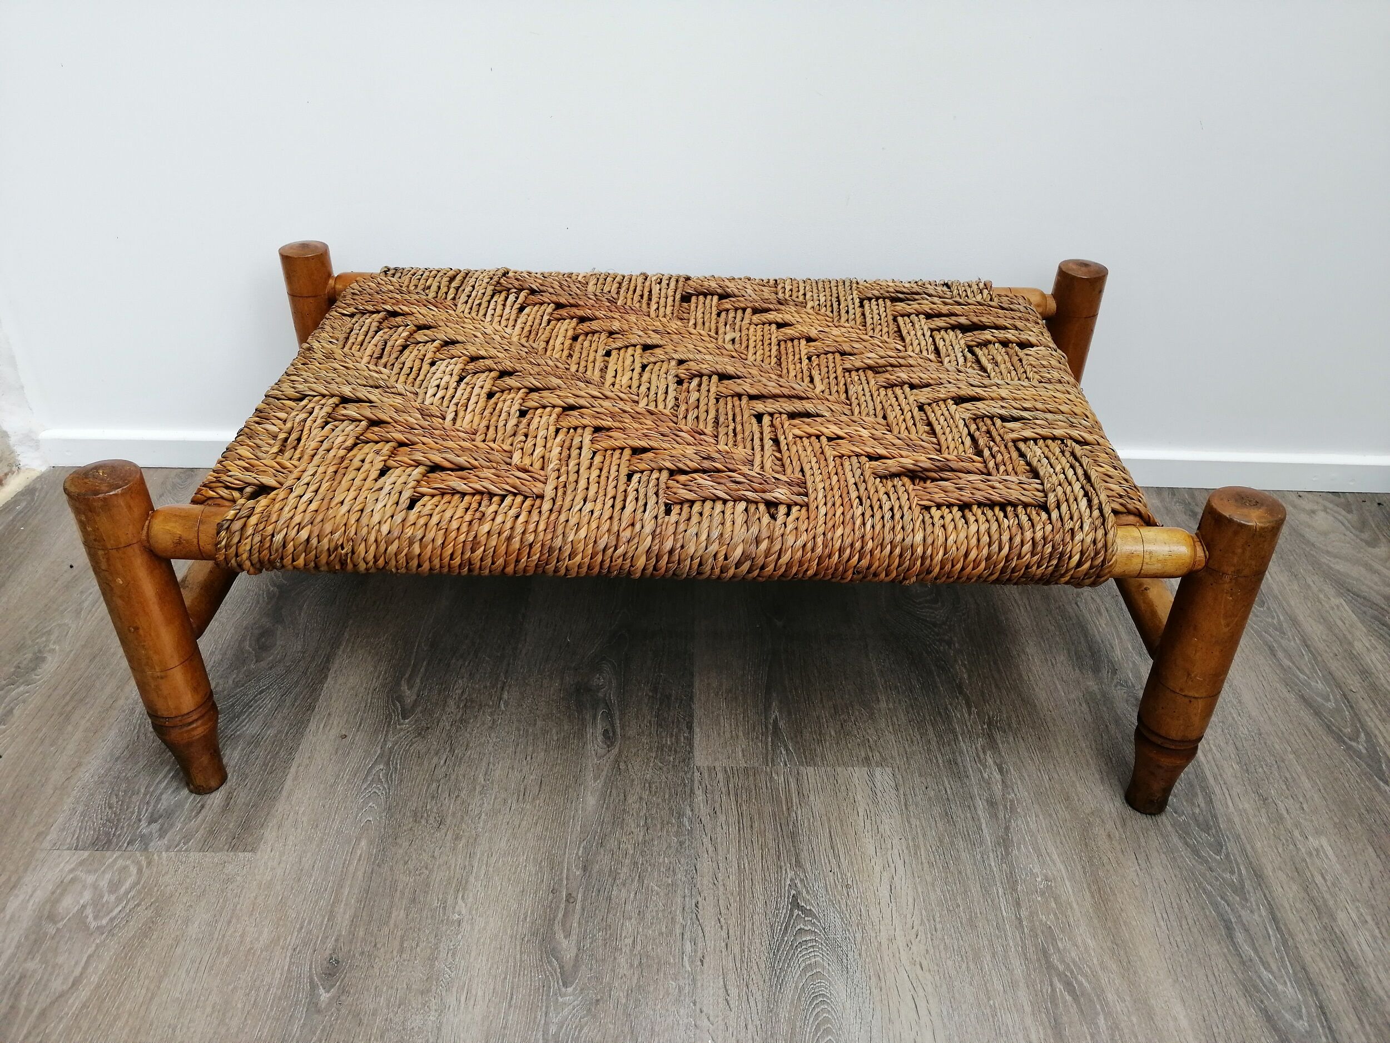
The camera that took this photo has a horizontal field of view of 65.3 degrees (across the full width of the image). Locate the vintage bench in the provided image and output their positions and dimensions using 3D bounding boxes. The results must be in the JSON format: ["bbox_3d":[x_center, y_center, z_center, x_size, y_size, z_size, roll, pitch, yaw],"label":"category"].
[{"bbox_3d":[-0.012,-0.020,1.126,0.938,0.339,0.542,1,34,1],"label":"vintage bench"}]

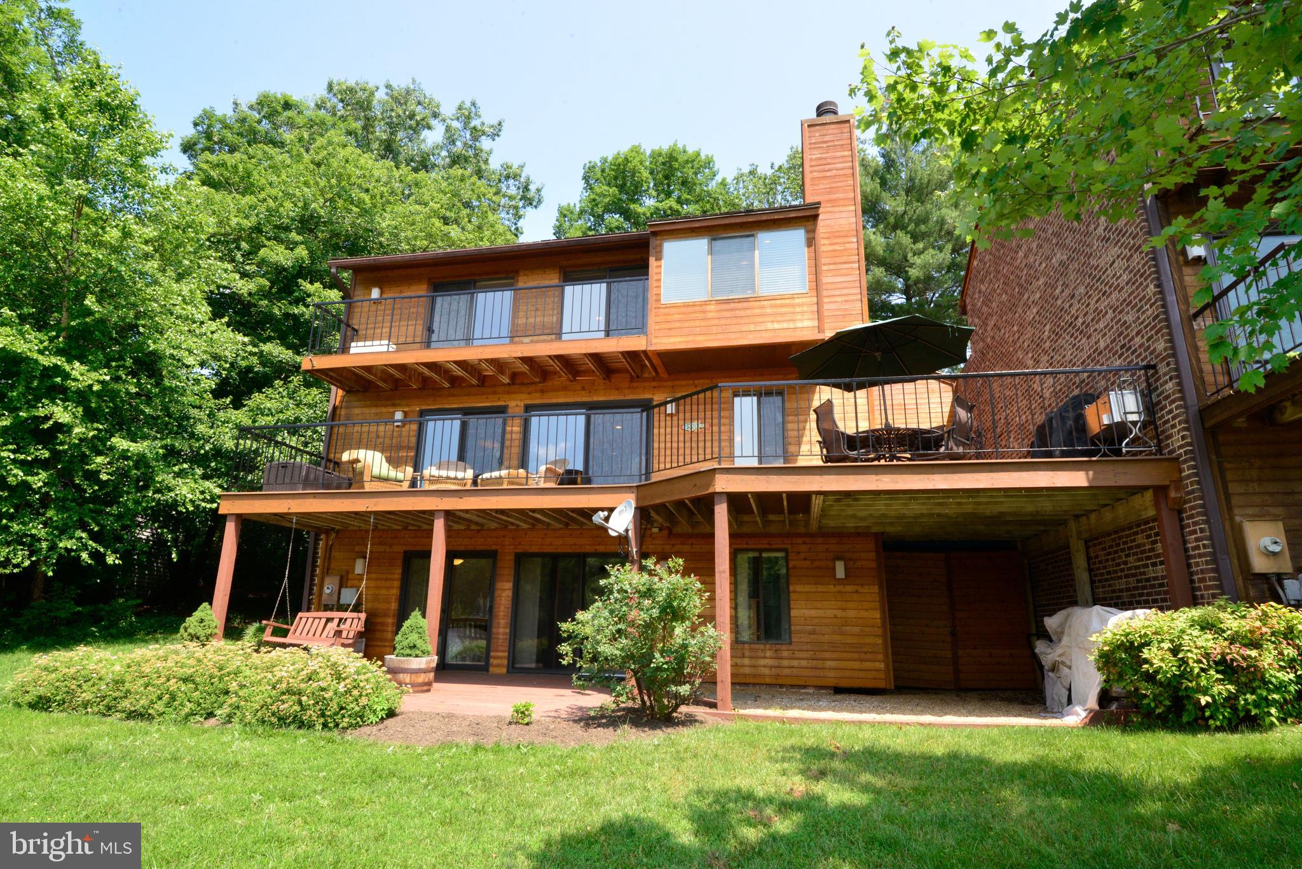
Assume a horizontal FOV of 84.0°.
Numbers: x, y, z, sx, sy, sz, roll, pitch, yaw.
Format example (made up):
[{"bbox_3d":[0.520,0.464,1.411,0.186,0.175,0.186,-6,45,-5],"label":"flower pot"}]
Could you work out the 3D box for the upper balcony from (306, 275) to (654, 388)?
[{"bbox_3d":[-2.989,-1.724,13.086,6.217,1.289,1.343,-2,-14,10],"label":"upper balcony"}]

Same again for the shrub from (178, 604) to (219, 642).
[{"bbox_3d":[-6.372,2.681,10.187,0.510,0.603,0.510,-2,-14,10],"label":"shrub"}]

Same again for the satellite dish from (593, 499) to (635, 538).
[{"bbox_3d":[-0.527,1.068,9.412,0.500,0.500,0.500,12,-18,-34],"label":"satellite dish"}]

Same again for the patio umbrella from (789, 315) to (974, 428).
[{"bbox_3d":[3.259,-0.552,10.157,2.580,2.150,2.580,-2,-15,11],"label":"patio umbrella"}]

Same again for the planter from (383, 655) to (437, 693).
[{"bbox_3d":[-3.167,3.136,9.491,0.670,0.421,0.670,-2,-14,10],"label":"planter"}]

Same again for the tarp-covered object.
[{"bbox_3d":[4.892,2.497,7.989,1.000,1.180,1.000,-2,-14,10],"label":"tarp-covered object"}]

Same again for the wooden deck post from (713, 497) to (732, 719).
[{"bbox_3d":[0.840,1.910,8.441,0.140,2.450,0.140,-2,-15,11],"label":"wooden deck post"}]

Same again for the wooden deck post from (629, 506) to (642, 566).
[{"bbox_3d":[-0.222,2.166,9.576,0.140,2.390,0.140,-2,-15,11],"label":"wooden deck post"}]

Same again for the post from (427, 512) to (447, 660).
[{"bbox_3d":[-3.021,2.267,10.134,0.140,2.390,0.140,-2,-15,11],"label":"post"}]

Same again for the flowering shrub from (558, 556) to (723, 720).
[{"bbox_3d":[-0.127,2.200,8.072,1.853,1.750,1.640,-2,-14,10],"label":"flowering shrub"}]

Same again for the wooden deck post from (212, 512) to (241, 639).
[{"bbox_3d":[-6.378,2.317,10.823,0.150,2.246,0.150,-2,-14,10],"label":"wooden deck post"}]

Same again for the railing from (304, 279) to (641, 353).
[{"bbox_3d":[-2.961,-1.852,13.112,6.163,1.027,1.303,-2,-14,10],"label":"railing"}]

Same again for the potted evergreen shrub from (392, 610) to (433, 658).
[{"bbox_3d":[-3.028,2.534,9.226,0.510,0.580,0.510,-2,-15,11],"label":"potted evergreen shrub"}]

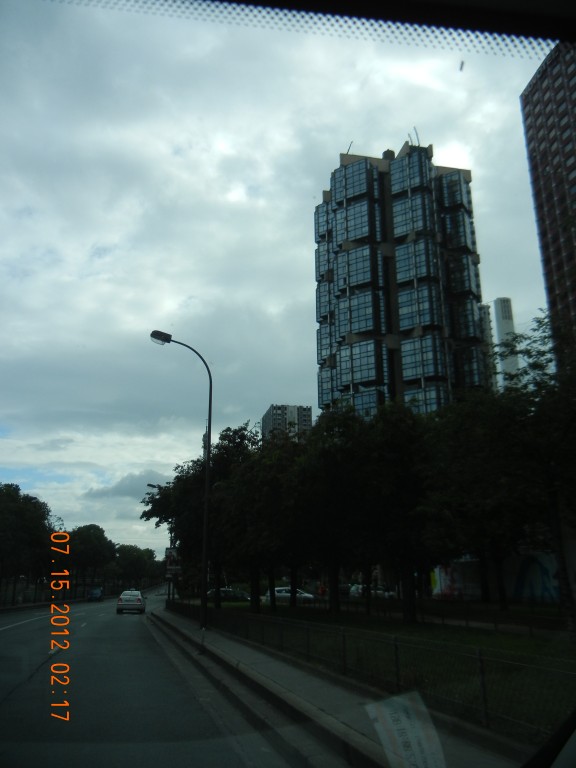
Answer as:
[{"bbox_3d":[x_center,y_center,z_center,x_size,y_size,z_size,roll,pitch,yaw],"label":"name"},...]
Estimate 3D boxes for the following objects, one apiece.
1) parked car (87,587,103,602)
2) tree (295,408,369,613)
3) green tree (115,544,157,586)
[{"bbox_3d":[-23.289,25.453,80.110,1.800,1.650,4.300,2,-17,-8],"label":"parked car"},{"bbox_3d":[2.381,6.738,36.435,4.800,11.000,4.800,0,-17,0],"label":"tree"},{"bbox_3d":[-30.475,37.242,133.010,8.200,9.600,8.200,0,-17,0],"label":"green tree"}]

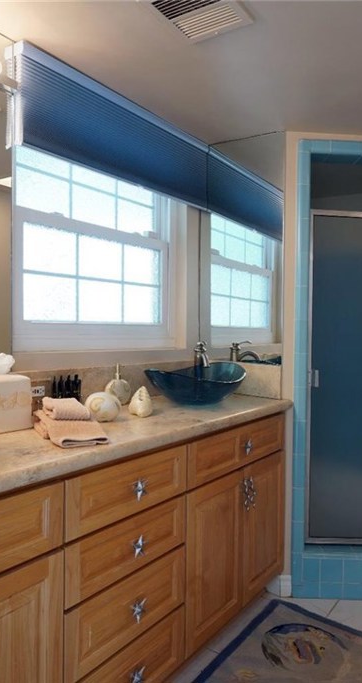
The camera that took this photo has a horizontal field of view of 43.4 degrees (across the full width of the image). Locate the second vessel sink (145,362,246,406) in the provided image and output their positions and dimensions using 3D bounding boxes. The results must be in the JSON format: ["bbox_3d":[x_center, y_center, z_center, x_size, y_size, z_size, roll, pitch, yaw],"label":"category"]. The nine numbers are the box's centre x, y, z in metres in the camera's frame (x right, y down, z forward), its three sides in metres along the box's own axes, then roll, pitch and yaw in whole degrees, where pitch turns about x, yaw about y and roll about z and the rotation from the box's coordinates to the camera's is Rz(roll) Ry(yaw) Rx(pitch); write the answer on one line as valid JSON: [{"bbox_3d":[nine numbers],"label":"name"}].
[{"bbox_3d":[0.075,0.187,1.928,0.360,0.160,0.545,1,1,37],"label":"second vessel sink"}]

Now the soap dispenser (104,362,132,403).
[{"bbox_3d":[-0.263,0.175,1.914,0.105,0.176,0.075,0,1,-30],"label":"soap dispenser"}]

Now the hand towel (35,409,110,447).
[{"bbox_3d":[-0.332,0.246,1.334,0.135,0.046,0.340,0,1,-26],"label":"hand towel"}]

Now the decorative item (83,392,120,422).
[{"bbox_3d":[-0.264,0.220,1.564,0.116,0.096,0.100,1,1,-9],"label":"decorative item"}]

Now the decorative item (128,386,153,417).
[{"bbox_3d":[-0.141,0.214,1.617,0.078,0.105,0.070,1,1,-6],"label":"decorative item"}]

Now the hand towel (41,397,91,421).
[{"bbox_3d":[-0.341,0.196,1.350,0.115,0.048,0.165,0,1,-22],"label":"hand towel"}]

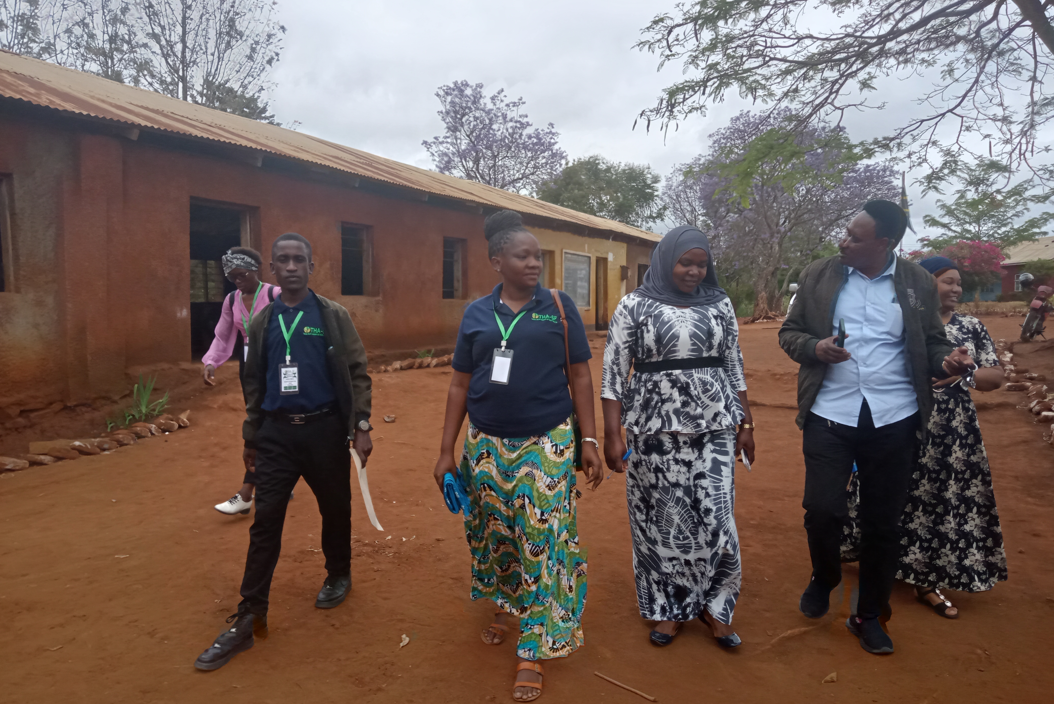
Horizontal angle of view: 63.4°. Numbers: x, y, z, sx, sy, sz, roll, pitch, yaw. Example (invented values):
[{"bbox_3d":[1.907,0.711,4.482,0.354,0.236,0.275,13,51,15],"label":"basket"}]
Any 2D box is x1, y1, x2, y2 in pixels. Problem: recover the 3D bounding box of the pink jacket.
[{"bbox_3d":[-1.727,-0.149,5.220,0.500,0.530,0.320,1,3,22],"label":"pink jacket"}]

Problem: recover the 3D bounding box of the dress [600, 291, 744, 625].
[{"bbox_3d":[0.600,0.405,3.480,0.570,1.360,0.360,0,3,4],"label":"dress"}]

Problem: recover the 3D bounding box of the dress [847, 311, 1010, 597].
[{"bbox_3d":[1.800,0.421,3.880,0.600,1.240,0.480,0,3,-3],"label":"dress"}]

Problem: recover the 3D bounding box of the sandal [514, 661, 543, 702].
[{"bbox_3d":[0.007,1.133,2.950,0.098,0.085,0.245,0,3,8],"label":"sandal"}]

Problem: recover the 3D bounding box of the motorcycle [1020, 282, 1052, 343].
[{"bbox_3d":[9.681,-0.734,16.000,0.750,1.100,1.950,11,8,36],"label":"motorcycle"}]

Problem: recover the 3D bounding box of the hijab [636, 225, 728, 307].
[{"bbox_3d":[0.619,-0.337,3.400,0.360,0.350,0.310,0,3,-16],"label":"hijab"}]

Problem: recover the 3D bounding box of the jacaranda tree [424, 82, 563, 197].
[{"bbox_3d":[-1.413,-5.927,38.000,6.500,10.300,6.500,0,3,0],"label":"jacaranda tree"}]

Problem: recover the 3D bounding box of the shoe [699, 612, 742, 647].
[{"bbox_3d":[0.765,1.079,3.410,0.088,0.095,0.250,0,3,-12],"label":"shoe"}]

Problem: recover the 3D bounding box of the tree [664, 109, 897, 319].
[{"bbox_3d":[9.207,-5.015,31.000,8.300,7.600,7.500,1,3,14],"label":"tree"}]

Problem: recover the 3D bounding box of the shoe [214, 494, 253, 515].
[{"bbox_3d":[-1.744,0.910,5.080,0.090,0.105,0.255,2,4,42],"label":"shoe"}]

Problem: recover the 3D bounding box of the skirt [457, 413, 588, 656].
[{"bbox_3d":[-0.014,0.667,3.250,0.460,0.940,0.430,0,3,7],"label":"skirt"}]

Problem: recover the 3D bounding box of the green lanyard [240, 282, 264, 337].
[{"bbox_3d":[-1.643,-0.249,5.100,0.160,0.350,0.140,1,3,5],"label":"green lanyard"}]

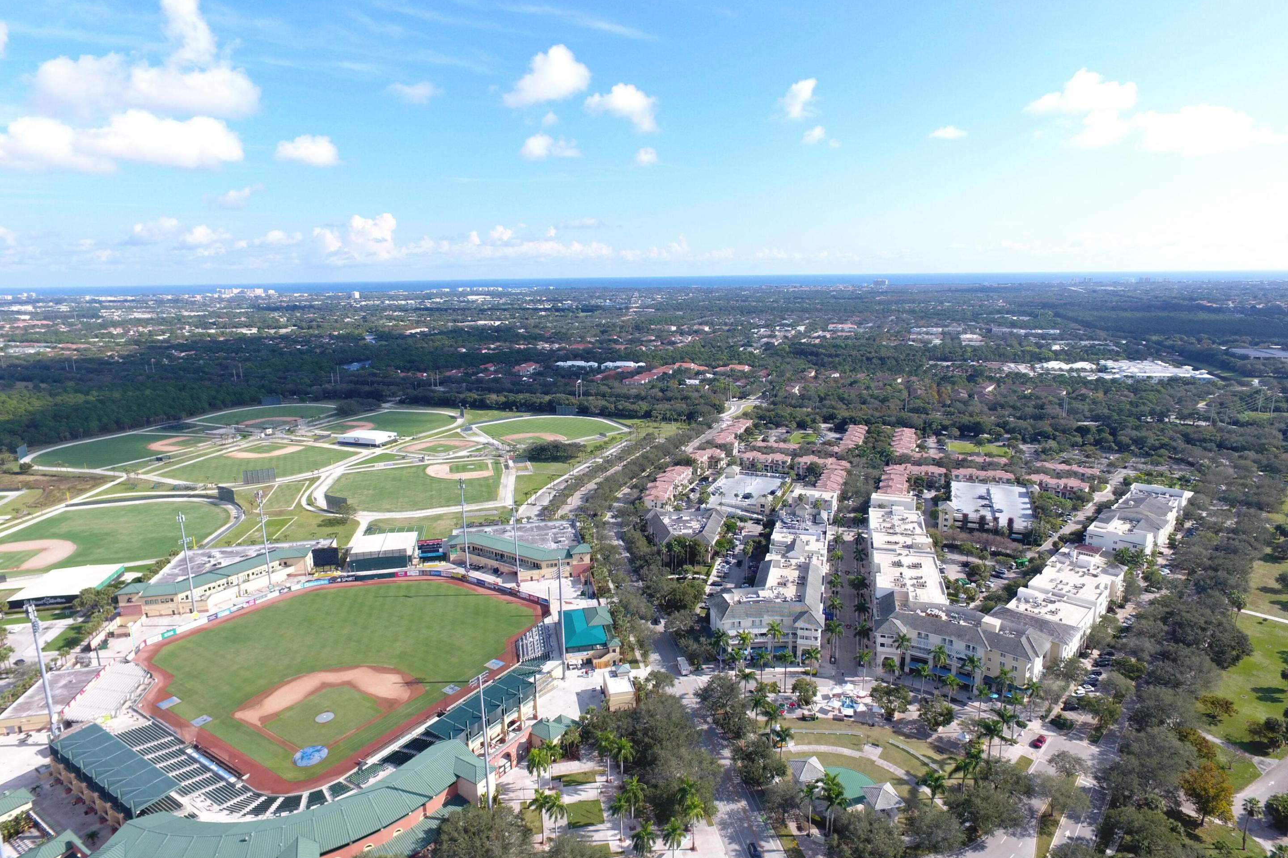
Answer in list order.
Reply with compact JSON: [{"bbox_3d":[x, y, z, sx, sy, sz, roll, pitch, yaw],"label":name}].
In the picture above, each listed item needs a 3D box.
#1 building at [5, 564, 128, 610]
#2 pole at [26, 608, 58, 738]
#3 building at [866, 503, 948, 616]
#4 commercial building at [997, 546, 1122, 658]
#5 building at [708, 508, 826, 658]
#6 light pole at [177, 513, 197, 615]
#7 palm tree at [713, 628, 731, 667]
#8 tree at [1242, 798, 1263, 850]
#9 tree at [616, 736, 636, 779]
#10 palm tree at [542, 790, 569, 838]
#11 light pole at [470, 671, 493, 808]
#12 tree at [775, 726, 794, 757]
[{"bbox_3d":[-233.195,63.966,303.094,28.500,6.000,31.000,-3,12,-12],"label":"building"},{"bbox_3d":[-164.920,66.474,204.191,2.000,40.000,3.600,-2,12,-5],"label":"pole"},{"bbox_3d":[106.110,55.620,307.110,23.200,14.200,103.000,2,12,15],"label":"building"},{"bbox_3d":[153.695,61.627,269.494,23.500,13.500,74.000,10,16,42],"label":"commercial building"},{"bbox_3d":[52.350,55.570,296.256,39.500,18.000,121.000,2,12,14],"label":"building"},{"bbox_3d":[-170.970,51.460,279.200,1.800,42.100,5.500,7,14,32],"label":"light pole"},{"bbox_3d":[24.810,70.780,237.840,6.000,15.100,6.000,-1,12,0],"label":"palm tree"},{"bbox_3d":[130.304,85.288,160.311,4.900,12.600,4.900,-1,12,0],"label":"tree"},{"bbox_3d":[-5.375,82.195,182.729,5.300,13.400,5.300,-1,12,0],"label":"tree"},{"bbox_3d":[-19.610,86.890,165.910,5.900,14.100,5.900,-1,12,0],"label":"palm tree"},{"bbox_3d":[-35.680,73.760,169.850,1.500,38.700,5.500,8,15,37],"label":"light pole"},{"bbox_3d":[35.330,81.770,191.680,5.500,12.000,5.500,-1,12,0],"label":"tree"}]

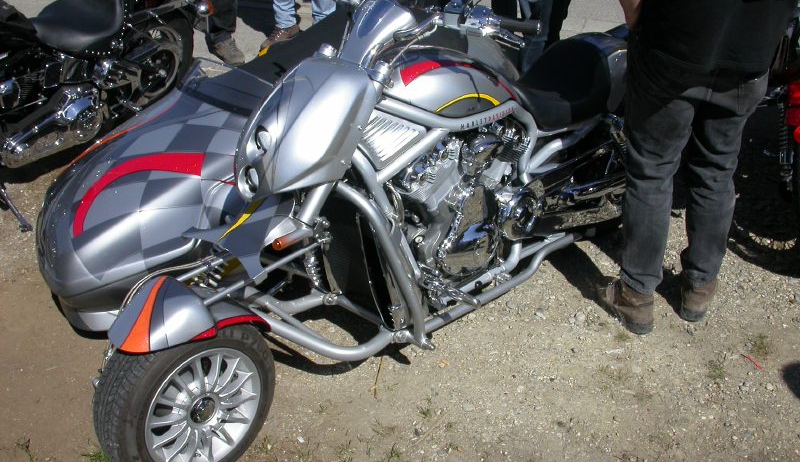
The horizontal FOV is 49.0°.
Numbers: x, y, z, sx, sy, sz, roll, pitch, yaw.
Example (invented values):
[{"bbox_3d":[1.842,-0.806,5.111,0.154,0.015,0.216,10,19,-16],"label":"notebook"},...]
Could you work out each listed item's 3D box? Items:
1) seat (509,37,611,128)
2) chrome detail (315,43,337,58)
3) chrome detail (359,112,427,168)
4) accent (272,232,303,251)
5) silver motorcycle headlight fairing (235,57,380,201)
[{"bbox_3d":[0.538,-0.541,3.133,0.460,0.240,0.320,-25,36,-38],"label":"seat"},{"bbox_3d":[-0.212,-0.513,2.506,0.055,0.045,0.055,25,0,40],"label":"chrome detail"},{"bbox_3d":[-0.018,-0.254,2.461,0.220,0.160,0.050,-25,36,-38],"label":"chrome detail"},{"bbox_3d":[-0.291,0.027,2.272,0.085,0.035,0.035,-25,36,-38],"label":"accent"},{"bbox_3d":[-0.277,-0.279,2.368,0.380,0.320,0.270,-25,36,-38],"label":"silver motorcycle headlight fairing"}]

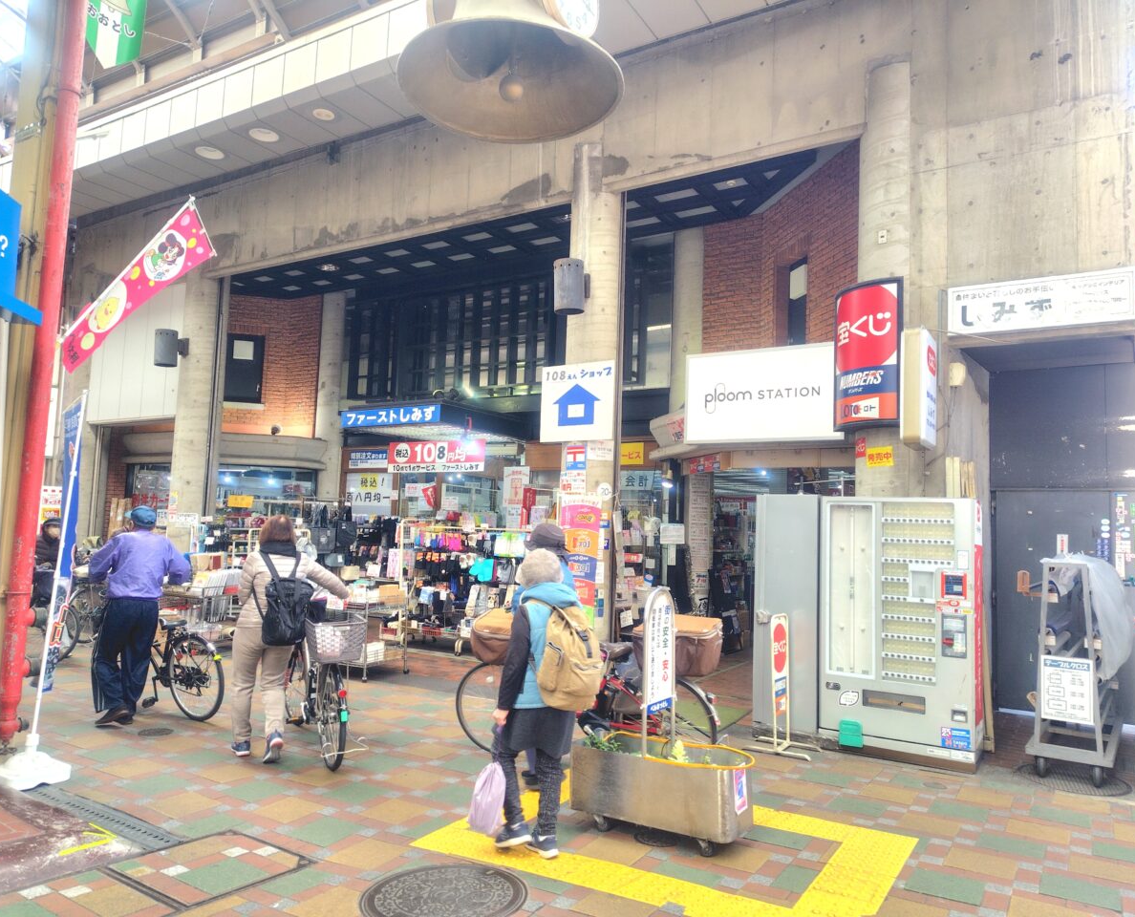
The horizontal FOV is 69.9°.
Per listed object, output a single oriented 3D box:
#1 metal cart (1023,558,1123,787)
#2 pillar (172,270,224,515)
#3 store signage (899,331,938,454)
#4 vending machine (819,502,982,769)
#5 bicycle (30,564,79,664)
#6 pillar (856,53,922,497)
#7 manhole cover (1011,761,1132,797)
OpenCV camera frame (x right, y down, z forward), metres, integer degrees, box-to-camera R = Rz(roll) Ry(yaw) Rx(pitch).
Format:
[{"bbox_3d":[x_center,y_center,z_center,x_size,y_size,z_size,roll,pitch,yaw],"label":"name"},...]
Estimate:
[{"bbox_3d":[3.688,1.448,5.897,0.540,1.450,1.360,-2,-6,36],"label":"metal cart"},{"bbox_3d":[-5.424,-0.276,11.827,0.520,5.250,0.520,-1,-6,32],"label":"pillar"},{"bbox_3d":[2.729,-0.523,6.312,0.160,0.830,0.550,-1,-6,32],"label":"store signage"},{"bbox_3d":[2.477,1.232,6.029,1.030,1.820,0.640,-1,-6,31],"label":"vending machine"},{"bbox_3d":[-5.736,1.552,8.402,1.700,1.040,0.560,-1,-6,27],"label":"bicycle"},{"bbox_3d":[2.867,-0.615,7.225,0.520,5.740,0.520,-1,-6,31],"label":"pillar"},{"bbox_3d":[3.396,2.160,5.461,0.660,0.030,0.650,-1,-6,32],"label":"manhole cover"}]

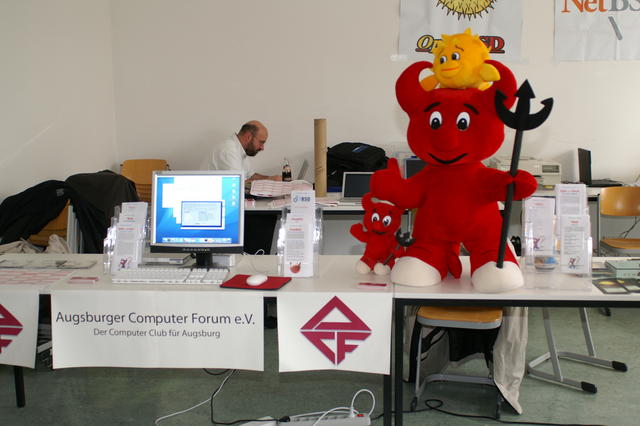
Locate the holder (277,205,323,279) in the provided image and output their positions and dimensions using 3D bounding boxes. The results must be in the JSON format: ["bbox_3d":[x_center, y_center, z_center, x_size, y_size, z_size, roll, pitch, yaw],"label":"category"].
[{"bbox_3d":[-0.082,0.120,3.115,0.165,0.275,0.170,0,7,6],"label":"holder"}]

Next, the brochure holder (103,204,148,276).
[{"bbox_3d":[-0.834,0.104,3.208,0.158,0.285,0.150,0,8,5],"label":"brochure holder"}]

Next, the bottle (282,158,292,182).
[{"bbox_3d":[-0.275,-0.325,6.309,0.080,0.270,0.080,0,7,5],"label":"bottle"}]

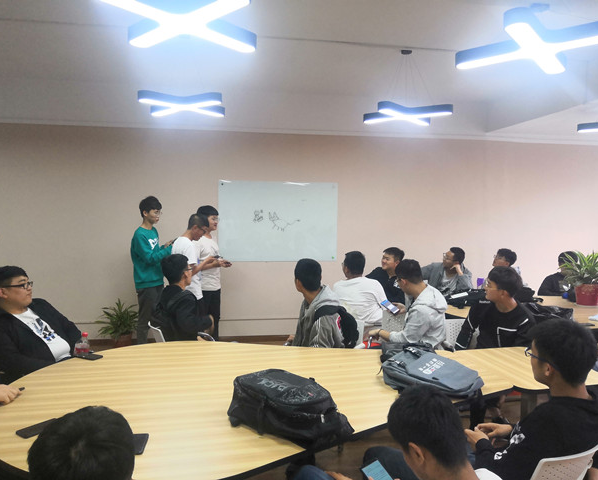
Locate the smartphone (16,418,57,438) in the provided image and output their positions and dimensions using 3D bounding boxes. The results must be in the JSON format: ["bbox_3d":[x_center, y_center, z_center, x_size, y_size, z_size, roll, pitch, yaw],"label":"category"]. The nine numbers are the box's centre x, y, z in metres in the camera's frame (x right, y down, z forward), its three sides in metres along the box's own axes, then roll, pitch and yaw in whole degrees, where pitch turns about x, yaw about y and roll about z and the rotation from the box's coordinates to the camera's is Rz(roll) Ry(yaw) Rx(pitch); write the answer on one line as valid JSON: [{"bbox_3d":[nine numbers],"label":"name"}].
[{"bbox_3d":[-1.018,0.743,1.979,0.077,0.008,0.160,2,3,31],"label":"smartphone"}]

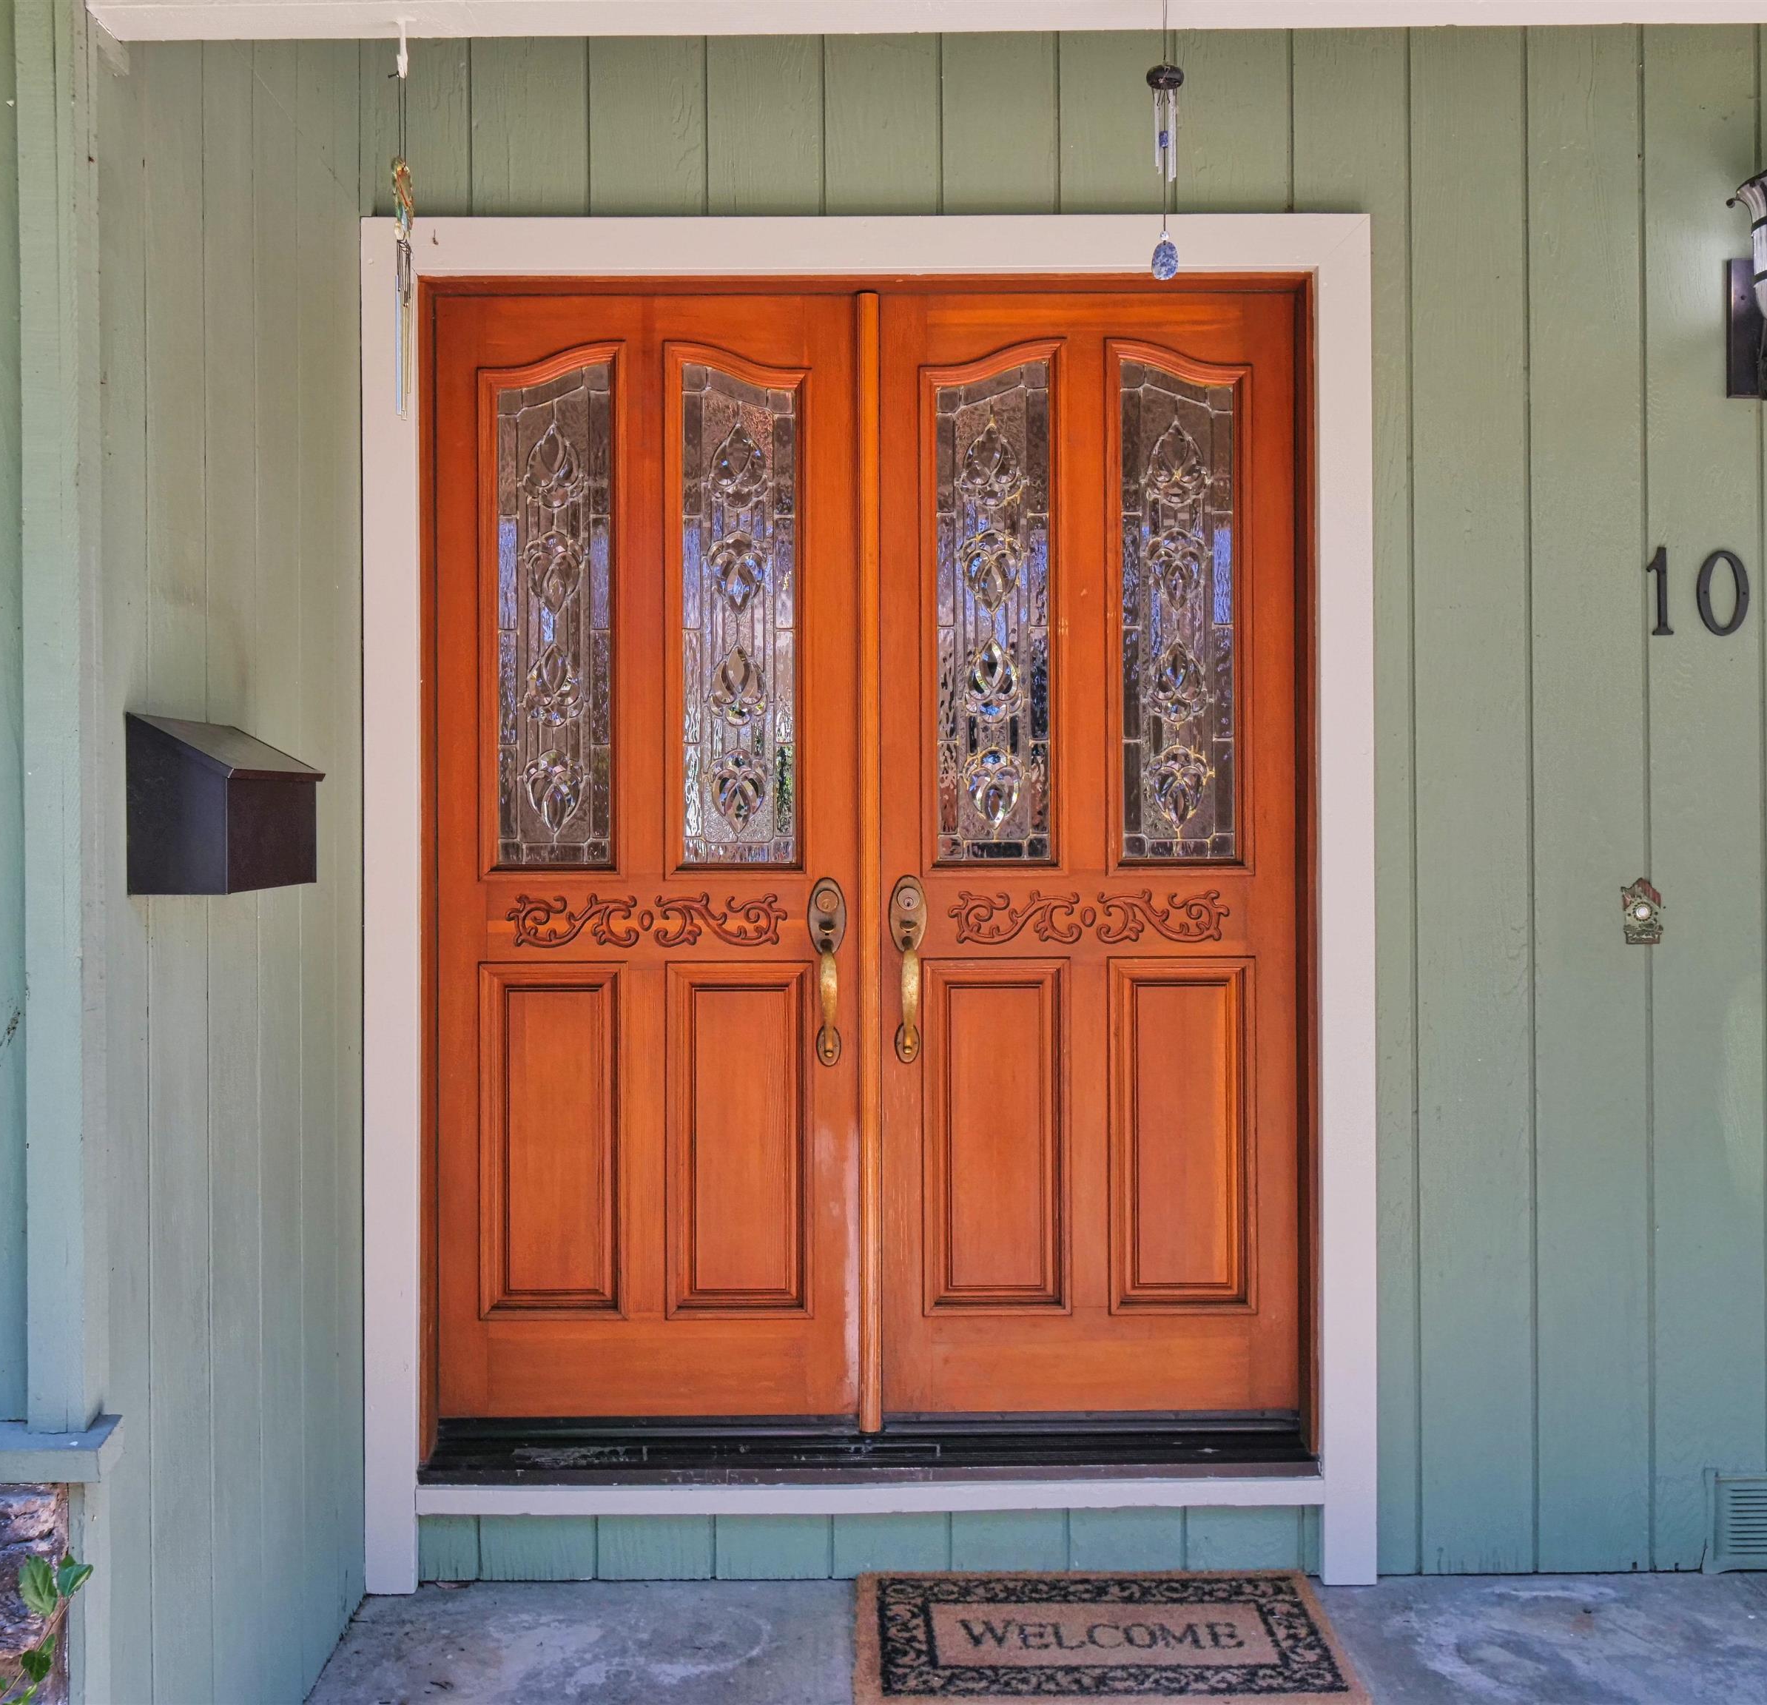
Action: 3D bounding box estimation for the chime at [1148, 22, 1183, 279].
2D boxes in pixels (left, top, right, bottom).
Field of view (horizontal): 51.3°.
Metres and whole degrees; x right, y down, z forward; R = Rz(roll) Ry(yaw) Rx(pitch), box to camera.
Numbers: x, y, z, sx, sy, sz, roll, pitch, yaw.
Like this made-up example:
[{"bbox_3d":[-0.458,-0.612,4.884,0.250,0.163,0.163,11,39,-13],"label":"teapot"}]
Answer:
[{"bbox_3d":[0.314,-0.784,2.050,0.041,0.290,0.041,0,0,-1],"label":"chime"}]

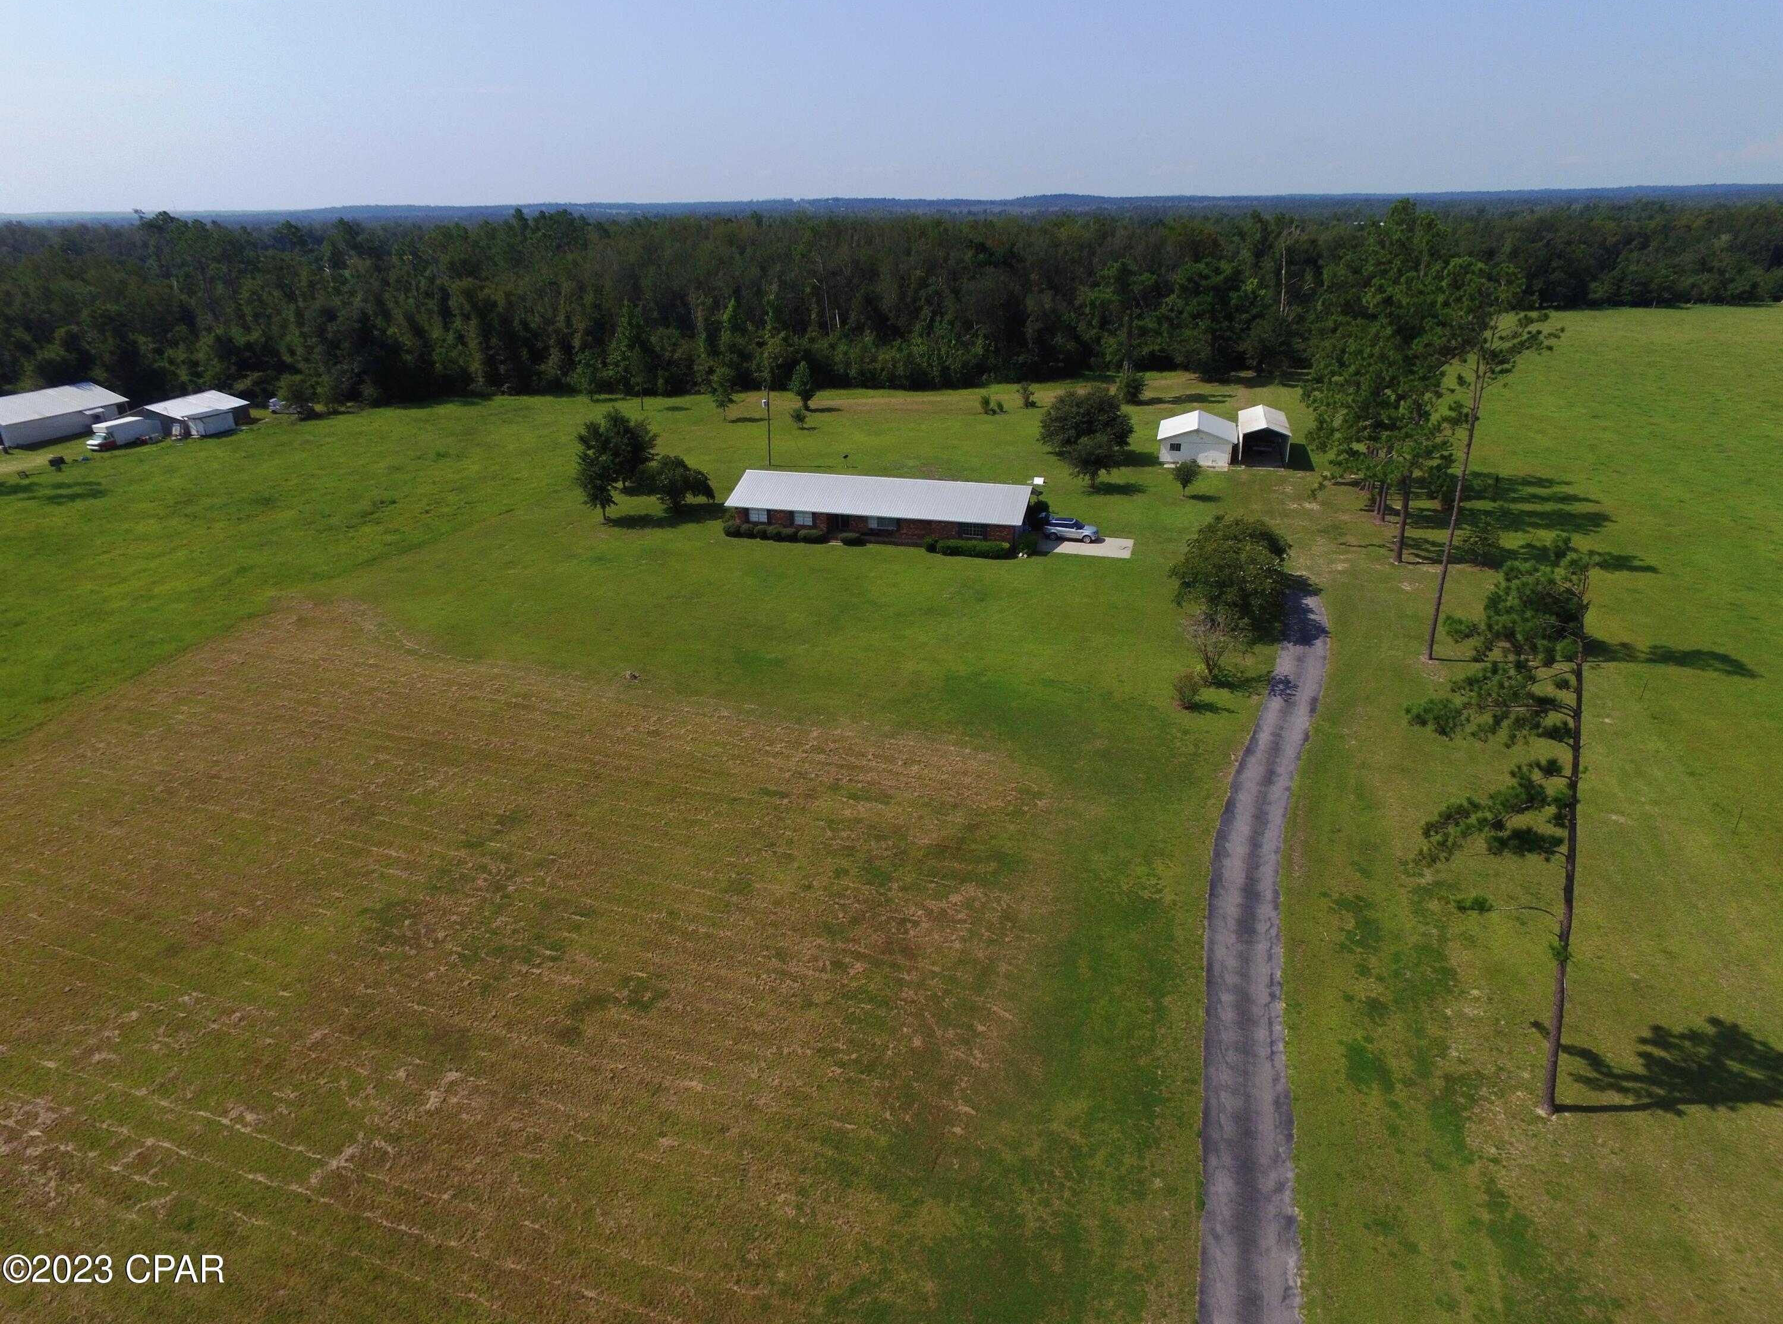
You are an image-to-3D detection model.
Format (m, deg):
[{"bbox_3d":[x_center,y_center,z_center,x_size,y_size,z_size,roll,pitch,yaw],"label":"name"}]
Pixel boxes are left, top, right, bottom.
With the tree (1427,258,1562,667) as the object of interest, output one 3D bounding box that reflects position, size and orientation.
[{"bbox_3d":[34.836,-11.286,62.898,7.200,24.200,7.000,-1,24,0],"label":"tree"}]

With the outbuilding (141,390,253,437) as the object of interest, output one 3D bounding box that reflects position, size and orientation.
[{"bbox_3d":[-98.129,-34.946,144.776,8.600,4.000,12.500,4,25,10],"label":"outbuilding"}]

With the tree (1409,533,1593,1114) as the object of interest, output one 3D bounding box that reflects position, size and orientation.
[{"bbox_3d":[19.381,5.337,32.438,5.800,19.200,5.800,-1,24,0],"label":"tree"}]

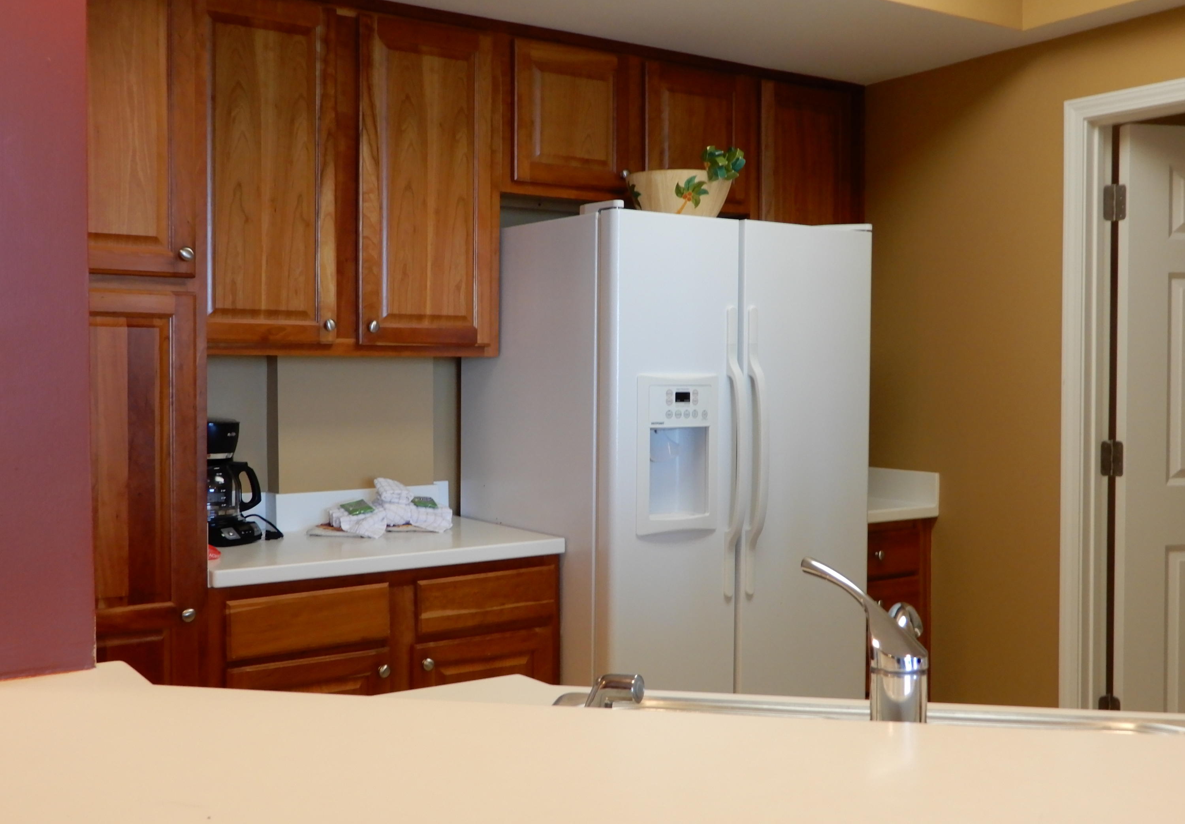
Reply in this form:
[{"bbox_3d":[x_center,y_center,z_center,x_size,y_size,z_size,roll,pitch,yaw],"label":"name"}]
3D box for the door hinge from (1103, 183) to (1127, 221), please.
[{"bbox_3d":[1.484,-0.596,3.694,0.068,0.102,0.035,1,2,22],"label":"door hinge"}]

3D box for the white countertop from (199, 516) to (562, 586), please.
[{"bbox_3d":[-0.617,0.338,3.279,0.902,0.040,0.648,-1,2,-35],"label":"white countertop"}]

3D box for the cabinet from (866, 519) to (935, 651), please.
[{"bbox_3d":[0.719,0.765,4.221,0.435,0.875,0.625,-1,2,-35],"label":"cabinet"}]

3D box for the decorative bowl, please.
[{"bbox_3d":[0.236,-0.569,3.545,0.286,0.140,0.286,0,2,4],"label":"decorative bowl"}]

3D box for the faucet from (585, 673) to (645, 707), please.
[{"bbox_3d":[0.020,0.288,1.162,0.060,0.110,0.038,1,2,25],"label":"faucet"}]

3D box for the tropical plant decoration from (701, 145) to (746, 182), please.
[{"bbox_3d":[0.364,-0.690,3.618,0.124,0.102,0.085,0,2,6],"label":"tropical plant decoration"}]

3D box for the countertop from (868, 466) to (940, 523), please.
[{"bbox_3d":[0.726,0.255,4.208,0.470,0.141,0.648,-1,2,-35],"label":"countertop"}]

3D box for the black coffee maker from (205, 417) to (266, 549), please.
[{"bbox_3d":[-0.959,0.172,3.217,0.240,0.298,0.190,1,2,20],"label":"black coffee maker"}]

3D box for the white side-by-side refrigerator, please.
[{"bbox_3d":[0.218,0.349,3.696,0.908,1.740,0.795,-1,2,-35],"label":"white side-by-side refrigerator"}]

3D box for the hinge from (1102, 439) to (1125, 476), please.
[{"bbox_3d":[1.486,0.131,3.715,0.068,0.102,0.035,1,2,22],"label":"hinge"}]

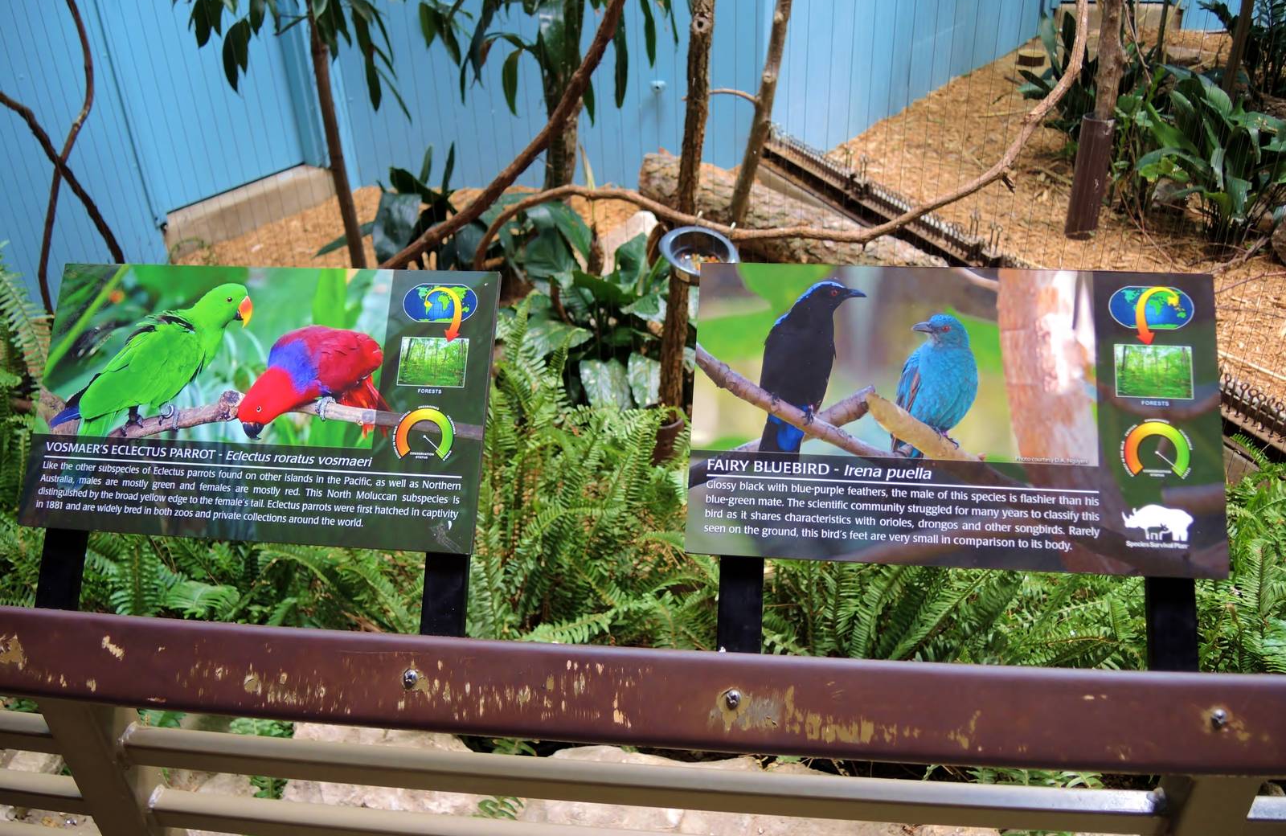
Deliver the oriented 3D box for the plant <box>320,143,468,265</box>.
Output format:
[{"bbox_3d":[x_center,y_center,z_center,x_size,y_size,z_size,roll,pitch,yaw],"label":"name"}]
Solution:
[{"bbox_3d":[-0.920,-0.740,3.860,0.540,0.500,0.470,-2,28,0],"label":"plant"}]

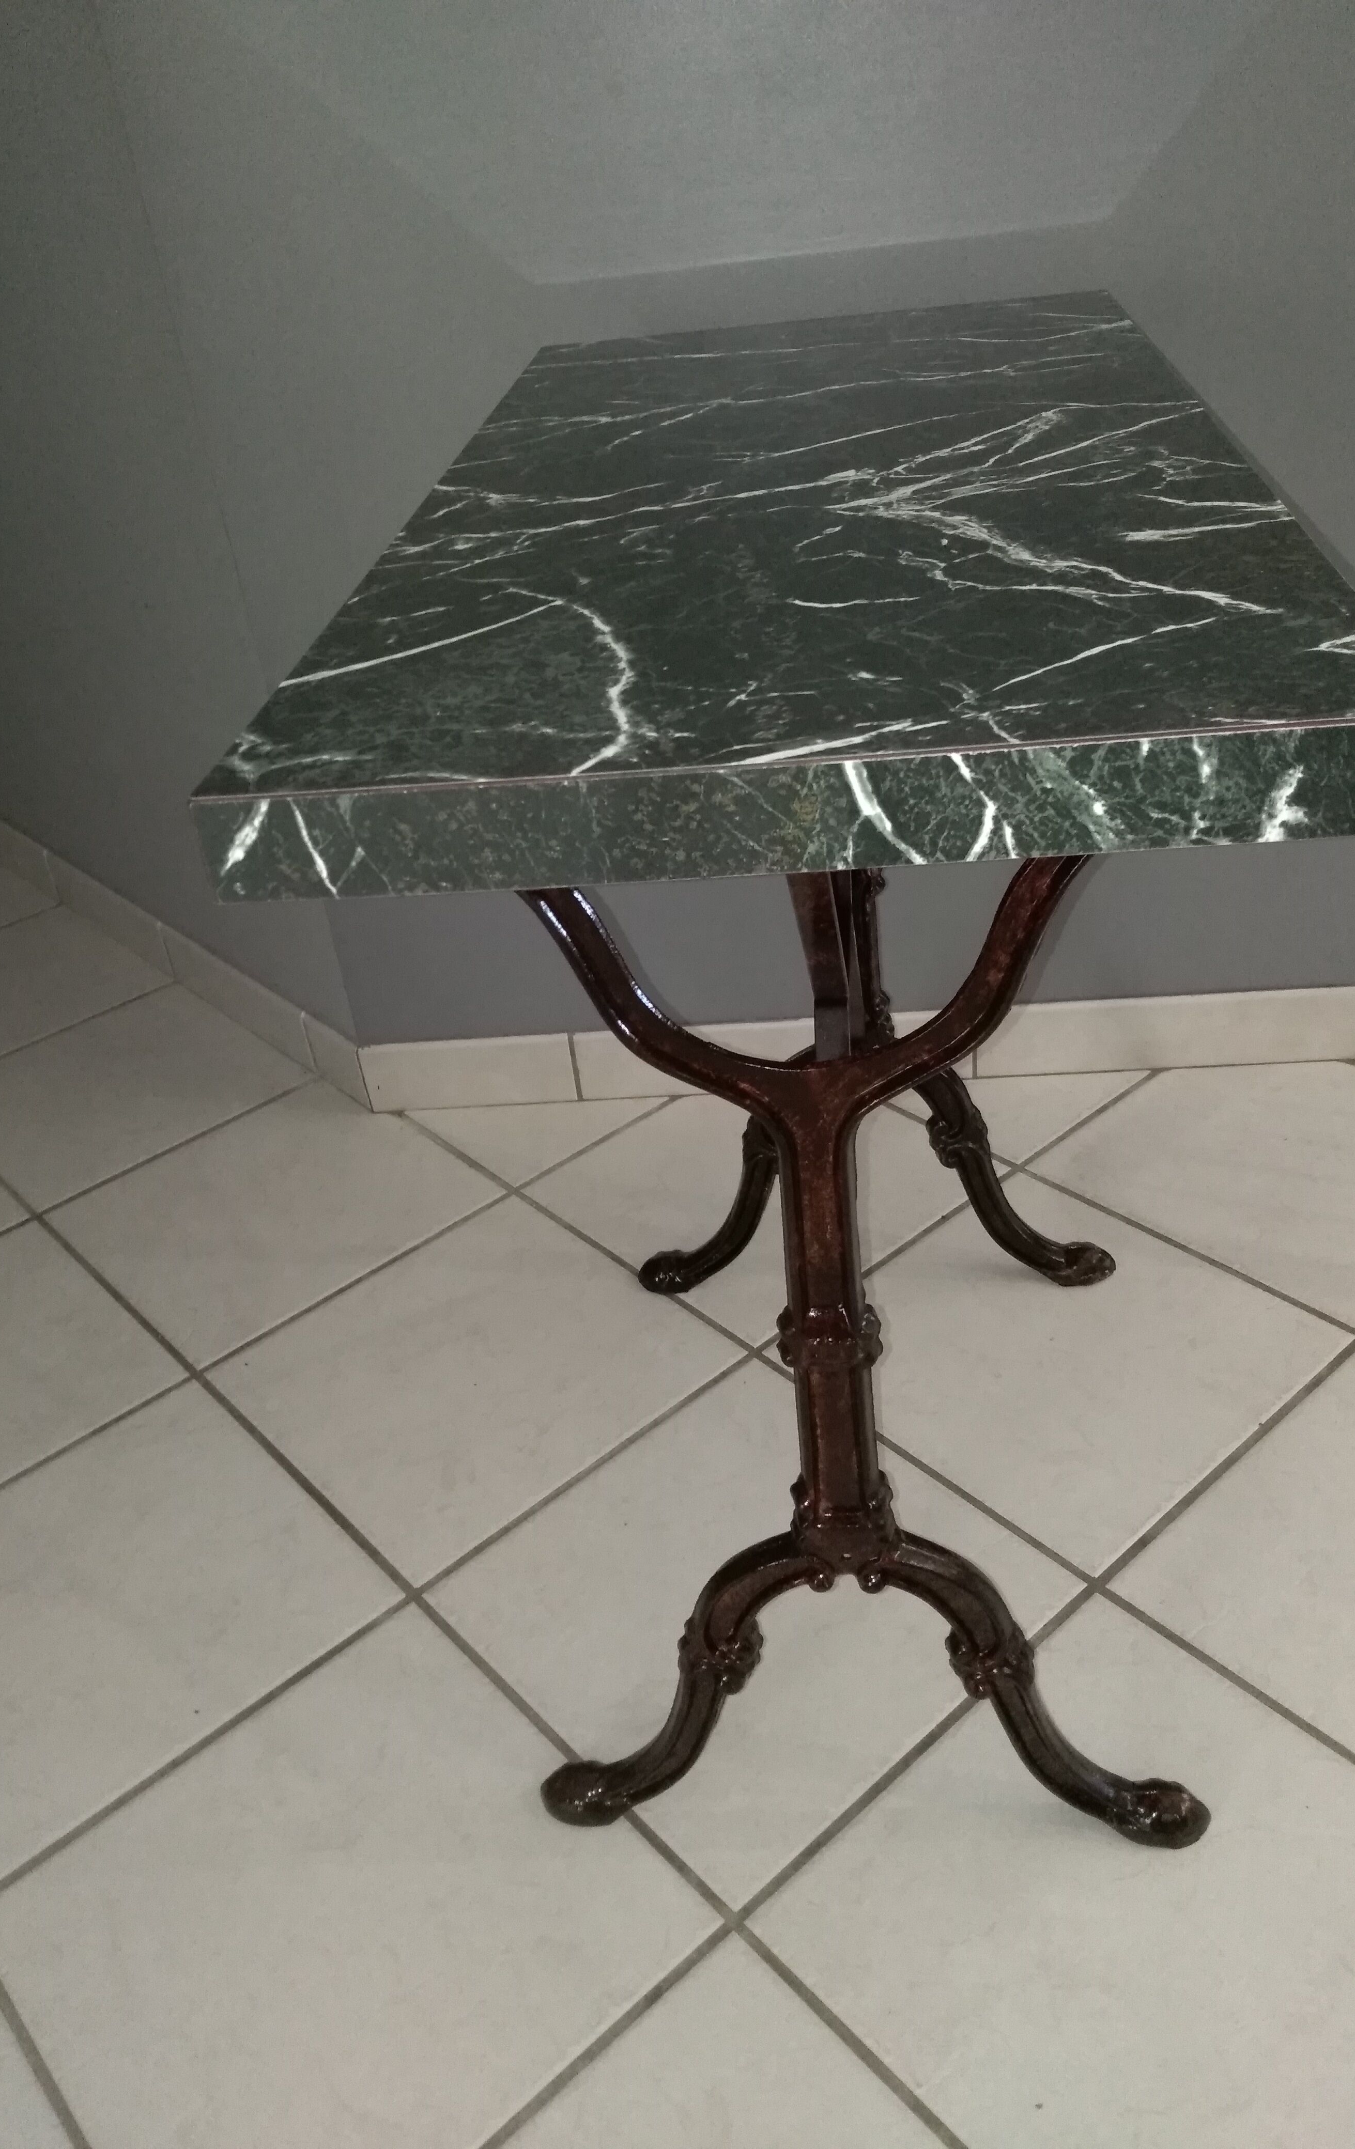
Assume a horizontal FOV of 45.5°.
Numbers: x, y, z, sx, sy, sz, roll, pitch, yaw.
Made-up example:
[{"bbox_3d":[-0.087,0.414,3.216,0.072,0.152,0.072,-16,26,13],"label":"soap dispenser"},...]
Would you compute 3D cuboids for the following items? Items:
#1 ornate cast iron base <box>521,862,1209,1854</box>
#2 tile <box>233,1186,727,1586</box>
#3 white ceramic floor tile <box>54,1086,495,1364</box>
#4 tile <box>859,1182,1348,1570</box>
[{"bbox_3d":[0.105,0.029,0.985,0.388,0.714,0.535,-2,33,8],"label":"ornate cast iron base"},{"bbox_3d":[-0.174,0.249,1.369,0.334,0.010,0.334,-30,39,-31],"label":"tile"},{"bbox_3d":[-0.398,0.131,1.596,0.334,0.010,0.334,-30,39,-31],"label":"white ceramic floor tile"},{"bbox_3d":[0.304,0.223,1.318,0.334,0.010,0.334,-30,39,-31],"label":"tile"}]

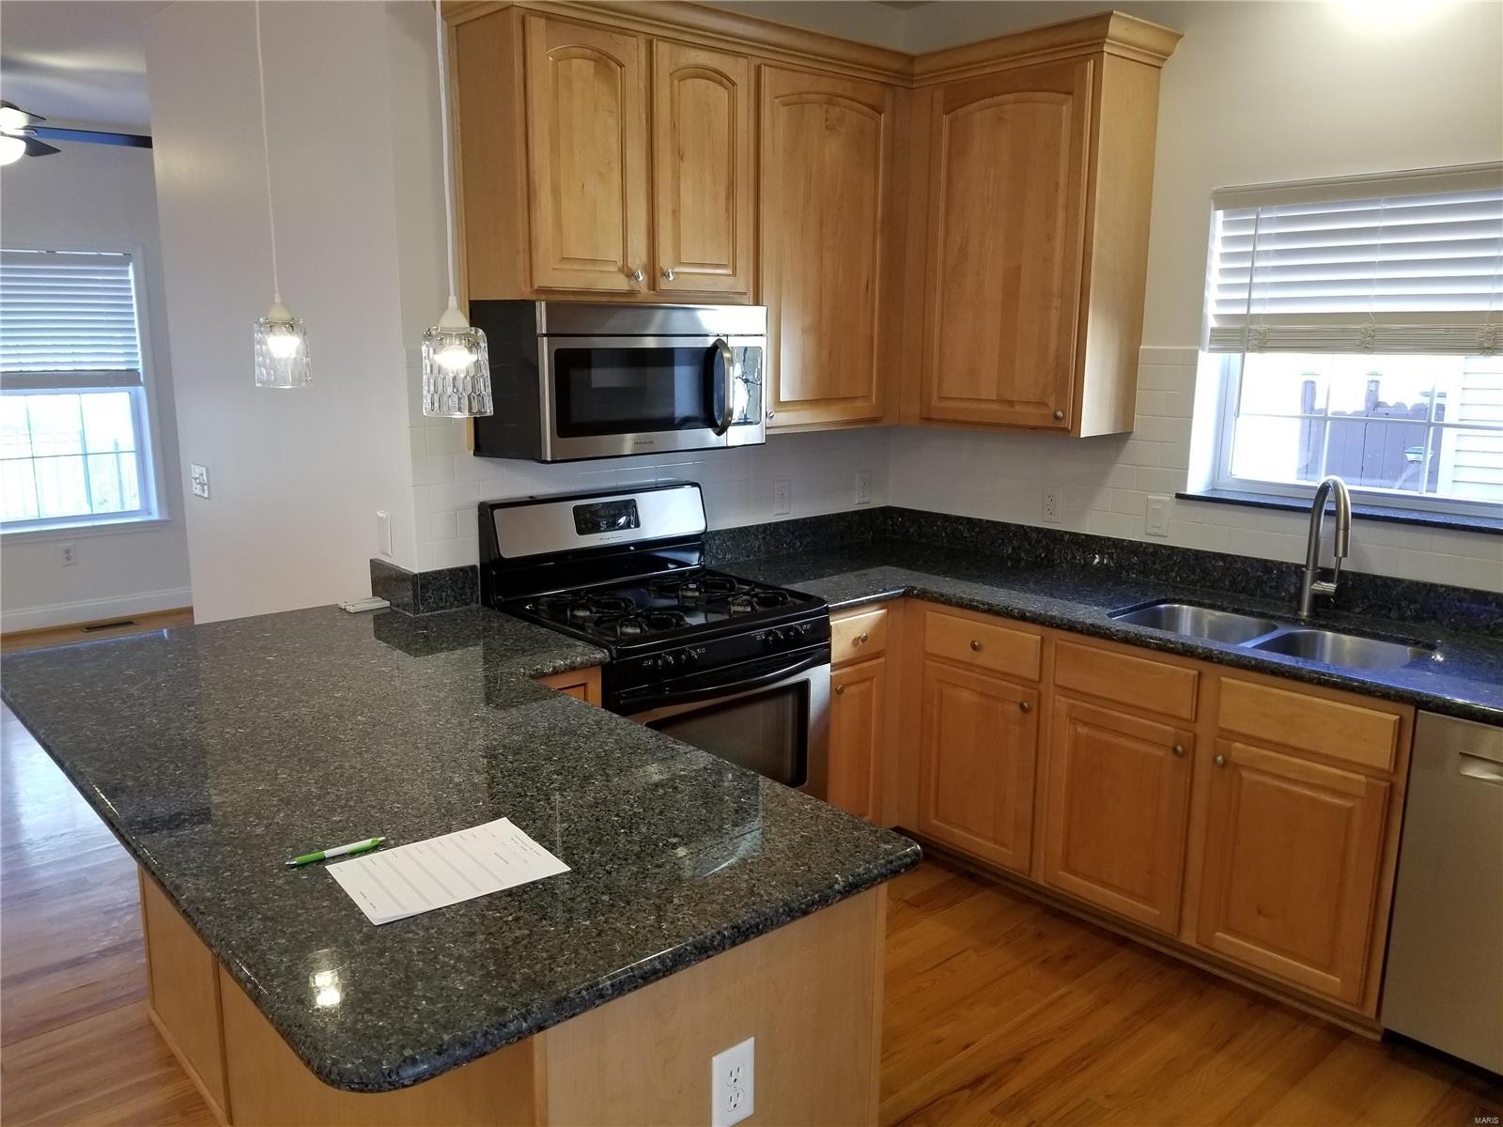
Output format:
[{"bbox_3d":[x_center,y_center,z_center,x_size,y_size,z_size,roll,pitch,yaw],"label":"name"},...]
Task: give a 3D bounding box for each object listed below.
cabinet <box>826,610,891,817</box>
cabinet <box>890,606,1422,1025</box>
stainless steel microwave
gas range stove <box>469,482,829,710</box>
[{"bbox_3d":[0.141,0.491,3.705,0.363,0.822,0.616,-10,15,-42],"label":"cabinet"},{"bbox_3d":[1.194,0.574,3.304,0.627,0.822,1.455,-10,15,-42],"label":"cabinet"},{"bbox_3d":[-0.352,-0.528,3.208,0.776,0.404,0.385,-10,15,-42],"label":"stainless steel microwave"},{"bbox_3d":[-0.249,0.426,3.273,0.757,1.217,0.690,-10,15,-42],"label":"gas range stove"}]

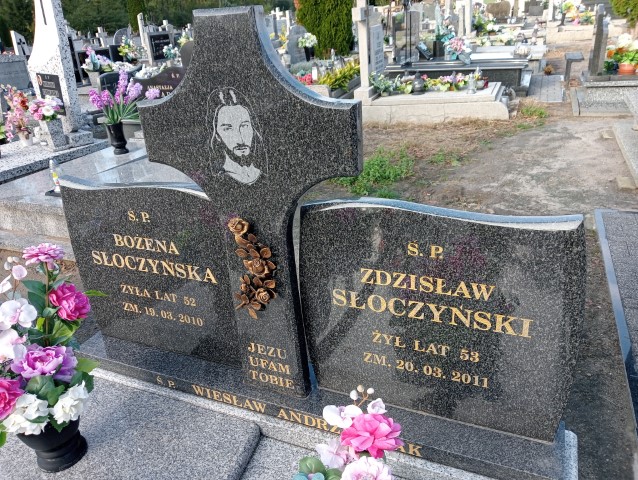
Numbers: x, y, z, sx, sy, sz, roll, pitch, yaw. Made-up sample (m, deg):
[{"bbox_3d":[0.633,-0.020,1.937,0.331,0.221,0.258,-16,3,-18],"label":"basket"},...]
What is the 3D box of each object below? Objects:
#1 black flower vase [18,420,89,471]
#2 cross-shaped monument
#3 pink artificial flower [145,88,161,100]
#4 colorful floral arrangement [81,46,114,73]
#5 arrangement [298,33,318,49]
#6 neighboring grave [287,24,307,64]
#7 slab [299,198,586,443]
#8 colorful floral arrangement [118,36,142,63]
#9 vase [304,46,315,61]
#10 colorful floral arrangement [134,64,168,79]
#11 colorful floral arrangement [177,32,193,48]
[{"bbox_3d":[-0.755,0.569,1.484,0.166,0.123,0.166,7,26,24],"label":"black flower vase"},{"bbox_3d":[-0.166,-0.039,1.386,0.619,1.065,0.069,7,26,24],"label":"cross-shaped monument"},{"bbox_3d":[-1.483,-1.296,4.600,0.130,0.100,0.120,-10,24,-17],"label":"pink artificial flower"},{"bbox_3d":[-3.859,-3.145,9.000,0.540,0.420,0.400,-10,24,-17],"label":"colorful floral arrangement"},{"bbox_3d":[-0.248,-4.711,12.200,0.450,0.380,0.420,-1,24,9],"label":"arrangement"},{"bbox_3d":[-0.508,-4.718,12.500,0.550,0.960,0.150,-20,29,-36],"label":"neighboring grave"},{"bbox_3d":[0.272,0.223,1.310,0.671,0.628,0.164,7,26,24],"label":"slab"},{"bbox_3d":[-3.722,-3.761,10.200,0.460,0.480,0.400,-10,24,-17],"label":"colorful floral arrangement"},{"bbox_3d":[-0.224,-4.404,12.200,0.190,0.320,0.190,-2,23,0],"label":"vase"},{"bbox_3d":[-2.594,-2.602,8.000,0.480,0.250,0.340,-10,24,-17],"label":"colorful floral arrangement"},{"bbox_3d":[-2.791,-4.160,10.800,0.370,0.340,0.350,-10,24,-17],"label":"colorful floral arrangement"}]

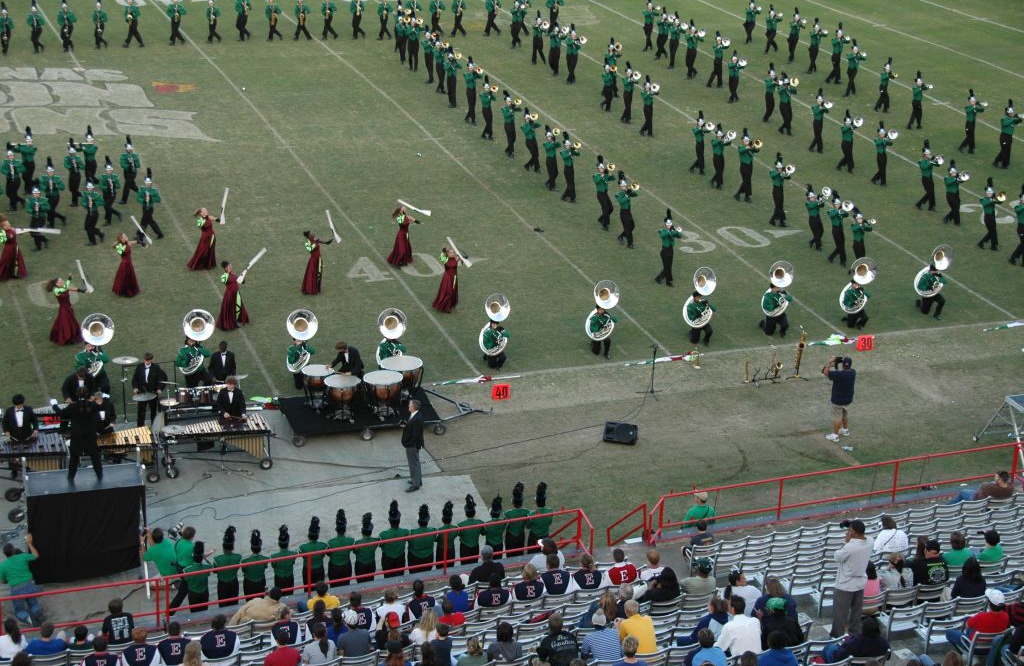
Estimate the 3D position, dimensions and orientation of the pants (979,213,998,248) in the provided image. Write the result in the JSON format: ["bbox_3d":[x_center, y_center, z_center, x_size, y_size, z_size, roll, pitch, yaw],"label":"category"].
[{"bbox_3d":[13.021,-2.841,51.081,0.540,0.970,0.380,14,24,29],"label":"pants"}]

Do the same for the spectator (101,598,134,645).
[{"bbox_3d":[-5.699,4.343,26.974,0.500,1.351,0.750,-8,23,-23],"label":"spectator"}]

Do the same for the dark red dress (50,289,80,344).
[{"bbox_3d":[-10.084,-0.423,42.347,0.668,1.236,0.763,11,23,23],"label":"dark red dress"}]

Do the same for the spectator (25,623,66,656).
[{"bbox_3d":[-6.729,4.592,27.116,0.520,1.190,0.800,-6,22,-19],"label":"spectator"}]

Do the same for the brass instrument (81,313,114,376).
[{"bbox_3d":[-8.804,0.266,39.872,0.760,1.360,0.580,-5,22,-16],"label":"brass instrument"}]

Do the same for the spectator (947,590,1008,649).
[{"bbox_3d":[6.070,3.767,24.106,0.520,1.237,0.750,-12,25,-33],"label":"spectator"}]

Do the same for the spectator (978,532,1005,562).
[{"bbox_3d":[7.006,3.433,28.415,0.460,1.160,0.760,-12,25,-33],"label":"spectator"}]

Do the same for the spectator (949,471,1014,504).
[{"bbox_3d":[8.050,2.858,32.272,1.050,1.050,0.600,5,21,8],"label":"spectator"}]

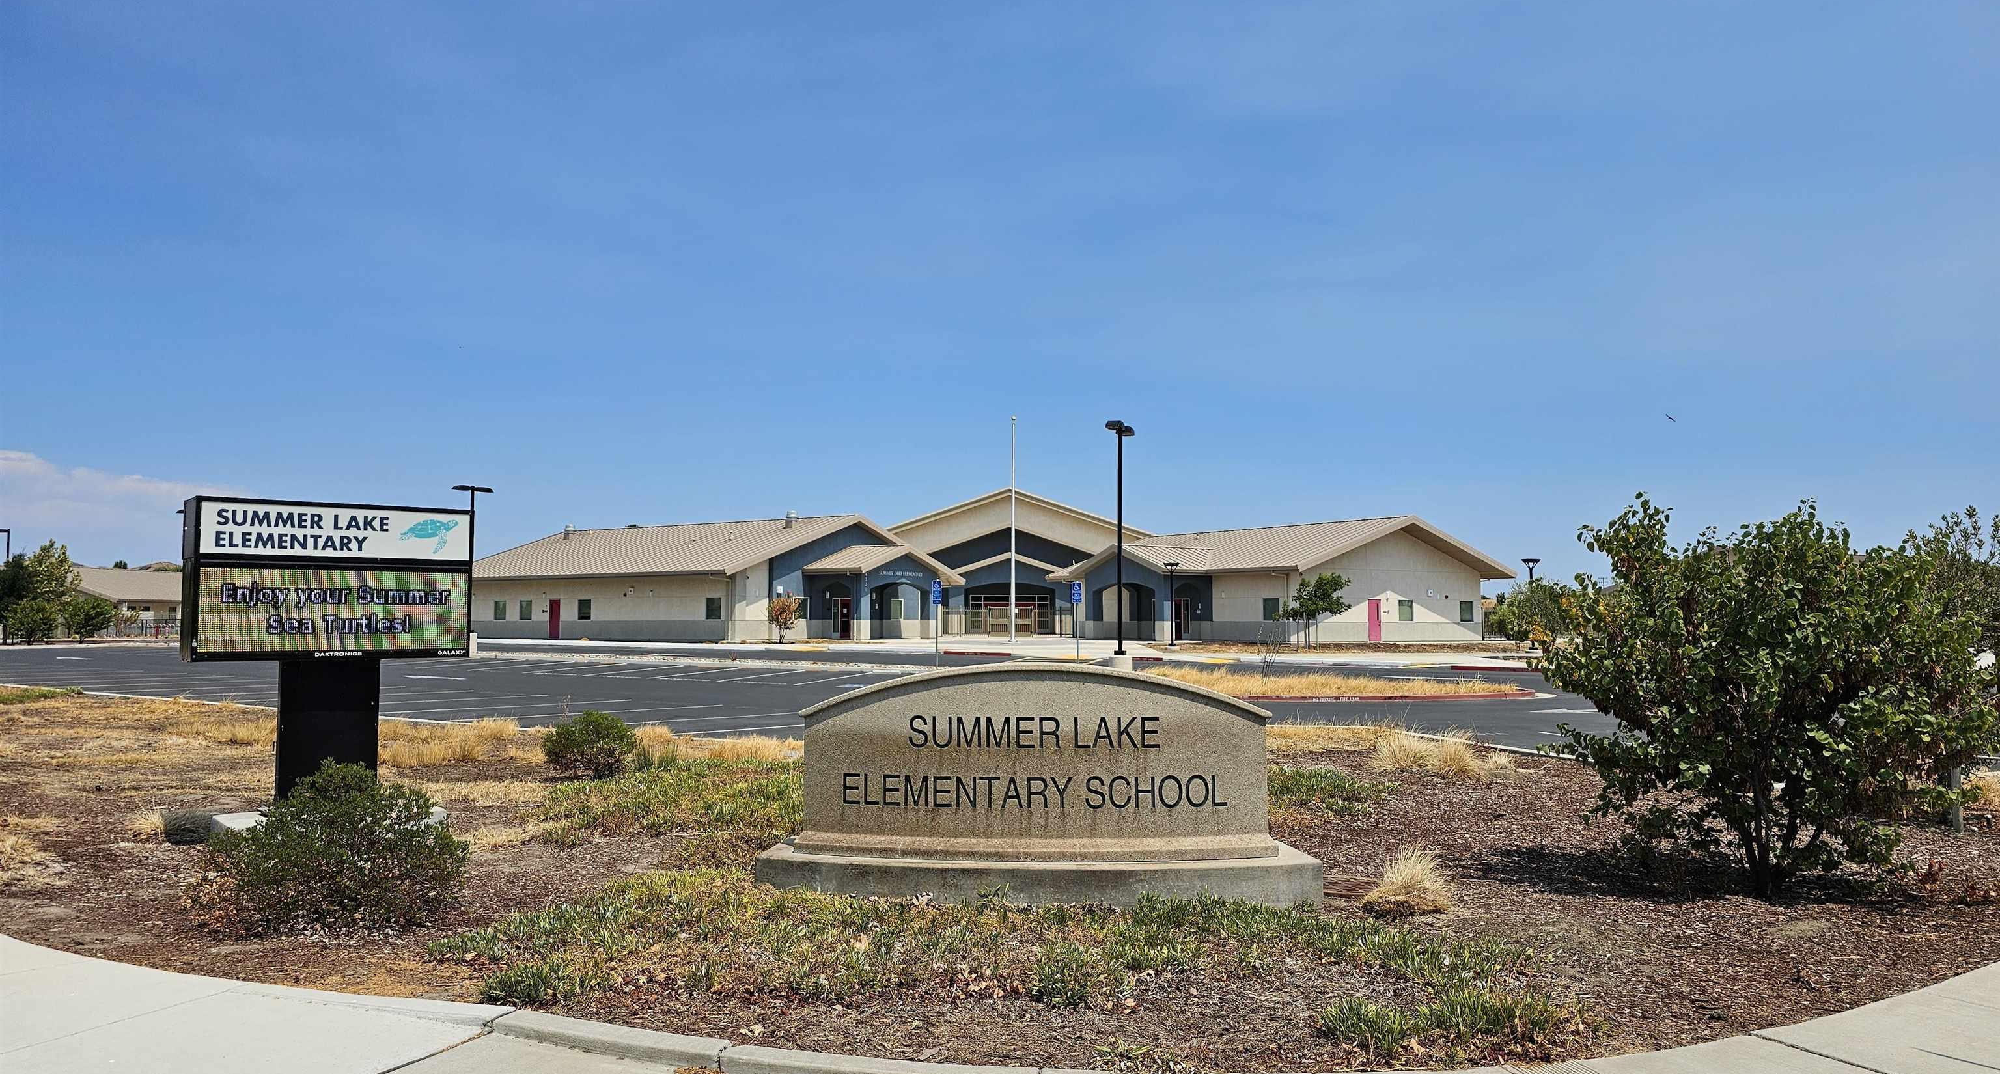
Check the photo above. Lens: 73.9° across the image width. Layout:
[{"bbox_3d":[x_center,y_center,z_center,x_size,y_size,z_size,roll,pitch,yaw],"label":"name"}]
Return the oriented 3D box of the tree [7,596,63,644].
[{"bbox_3d":[-57.404,4.946,79.000,2.850,2.827,2.750,3,-5,-36],"label":"tree"}]

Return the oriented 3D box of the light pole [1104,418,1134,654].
[{"bbox_3d":[3.220,0.038,35.800,0.450,6.293,1.700,-1,-4,17],"label":"light pole"}]

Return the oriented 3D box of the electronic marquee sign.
[{"bbox_3d":[-6.231,0.422,12.421,2.326,1.430,0.609,3,-5,-39],"label":"electronic marquee sign"}]

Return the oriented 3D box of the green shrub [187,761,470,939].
[{"bbox_3d":[-4.232,1.901,8.400,1.500,0.966,1.350,2,-4,-27],"label":"green shrub"}]

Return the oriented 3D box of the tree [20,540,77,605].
[{"bbox_3d":[-64.392,3.598,90.000,3.500,6.653,3.400,3,-5,-36],"label":"tree"}]

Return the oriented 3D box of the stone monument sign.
[{"bbox_3d":[0.254,1.620,8.916,3.651,1.535,1.269,0,-4,2],"label":"stone monument sign"}]

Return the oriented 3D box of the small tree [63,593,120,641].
[{"bbox_3d":[-54.744,4.868,80.000,2.900,2.957,2.800,3,-4,-34],"label":"small tree"}]

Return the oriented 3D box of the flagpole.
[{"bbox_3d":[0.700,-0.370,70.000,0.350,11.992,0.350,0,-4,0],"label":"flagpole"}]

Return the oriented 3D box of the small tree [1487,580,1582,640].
[{"bbox_3d":[27.384,3.778,68.000,4.400,3.311,4.200,-1,-4,22],"label":"small tree"}]

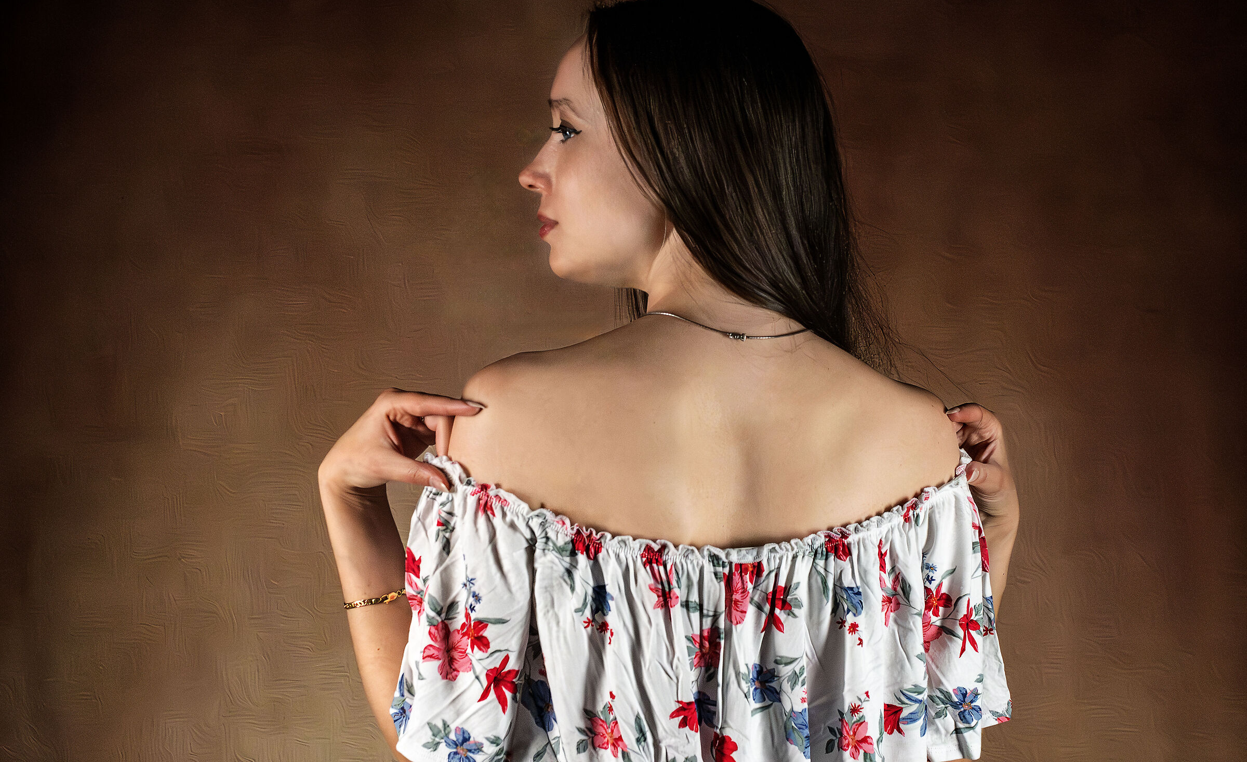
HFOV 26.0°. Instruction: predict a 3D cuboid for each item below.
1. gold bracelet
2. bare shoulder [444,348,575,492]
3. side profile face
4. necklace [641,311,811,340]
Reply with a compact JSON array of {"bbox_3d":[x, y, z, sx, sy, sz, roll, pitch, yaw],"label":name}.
[{"bbox_3d":[-0.194,0.174,2.160,0.062,0.016,0.056,-15,3,-6],"label":"gold bracelet"},{"bbox_3d":[-0.090,0.031,2.110,0.105,0.113,0.110,0,0,-6],"label":"bare shoulder"},{"bbox_3d":[-0.023,-0.171,2.100,0.112,0.195,0.140,0,0,10],"label":"side profile face"},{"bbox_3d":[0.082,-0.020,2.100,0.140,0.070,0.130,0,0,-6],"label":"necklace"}]

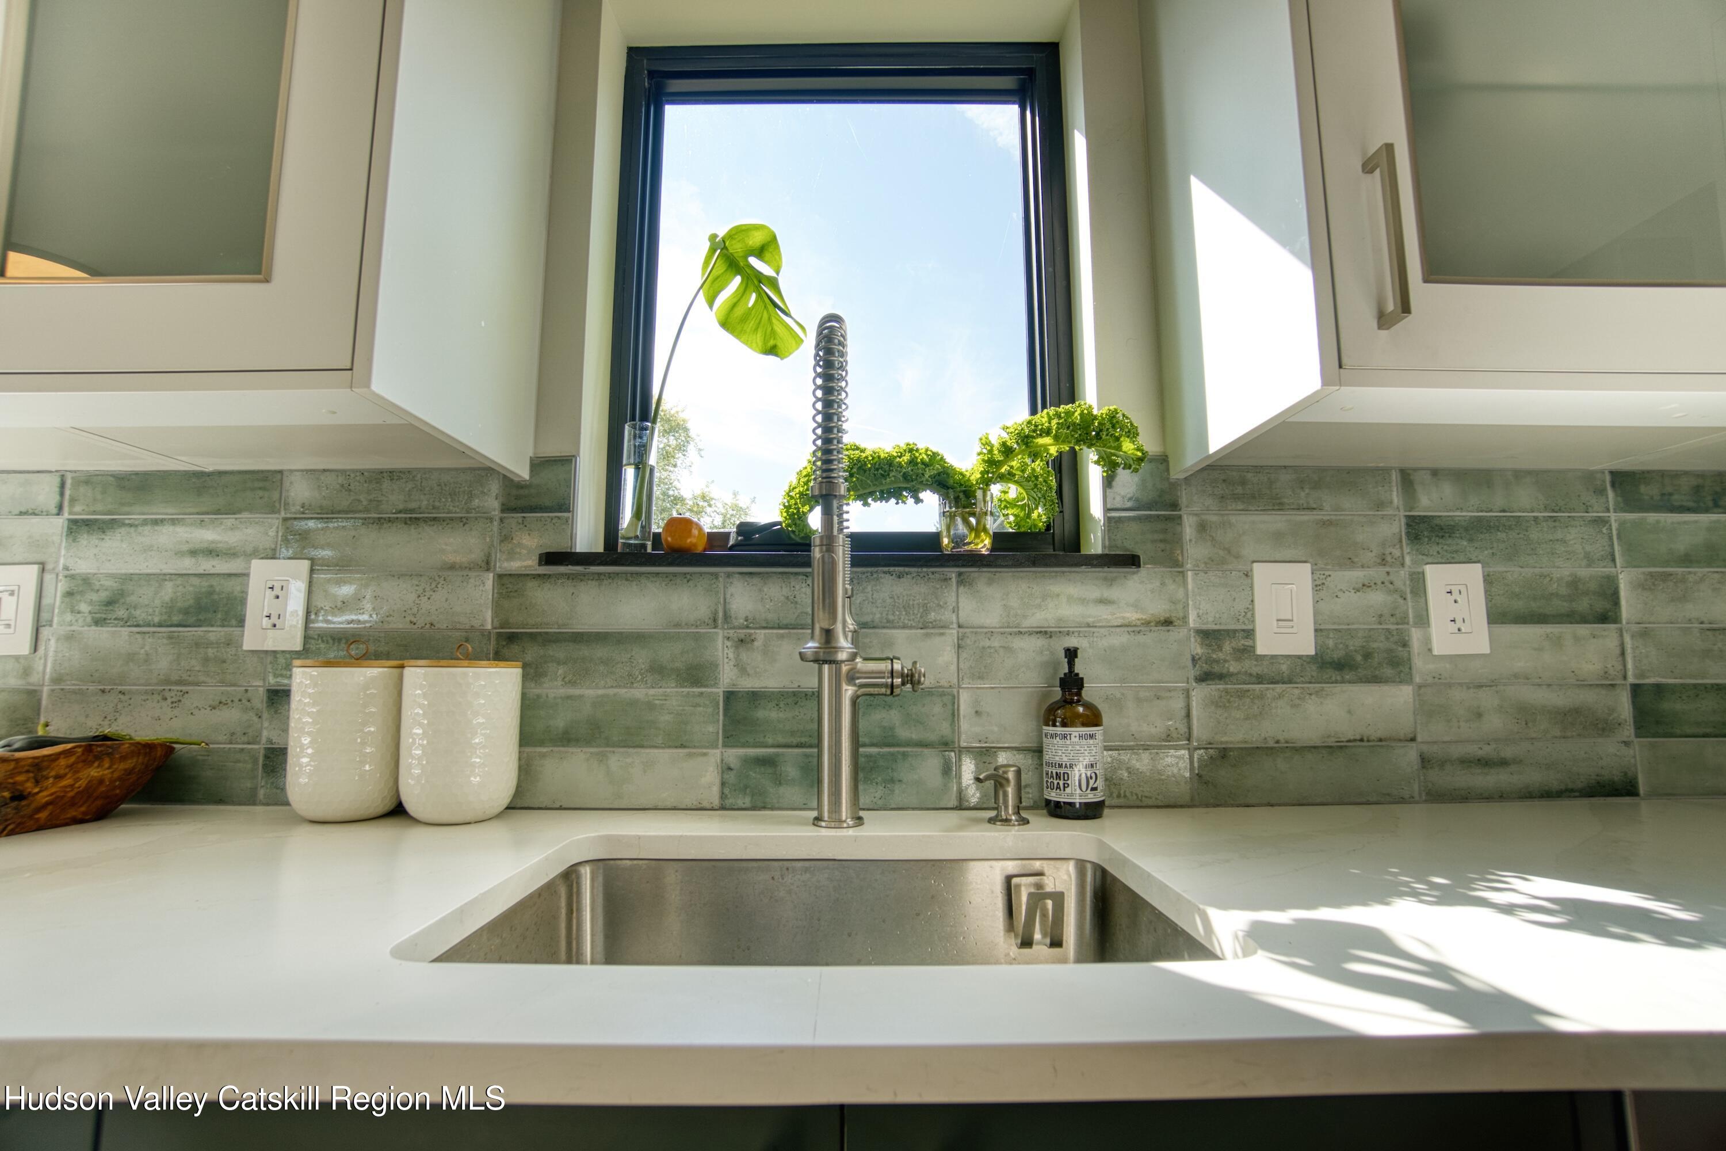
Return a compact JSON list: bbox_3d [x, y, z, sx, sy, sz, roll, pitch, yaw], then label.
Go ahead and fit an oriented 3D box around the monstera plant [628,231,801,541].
[{"bbox_3d":[-0.213,-0.289,1.041,0.256,0.480,0.140,0,-6,0],"label":"monstera plant"}]

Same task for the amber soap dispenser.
[{"bbox_3d":[0.261,0.190,0.884,0.075,0.209,0.080,-2,-6,15],"label":"amber soap dispenser"}]

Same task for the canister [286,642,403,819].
[{"bbox_3d":[-0.616,0.188,0.857,0.124,0.212,0.124,0,-6,0],"label":"canister"}]

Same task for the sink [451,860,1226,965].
[{"bbox_3d":[-0.025,0.406,0.608,0.610,0.220,0.380,0,-6,0],"label":"sink"}]

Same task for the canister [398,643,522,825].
[{"bbox_3d":[-0.483,0.187,0.855,0.124,0.212,0.124,0,-6,0],"label":"canister"}]

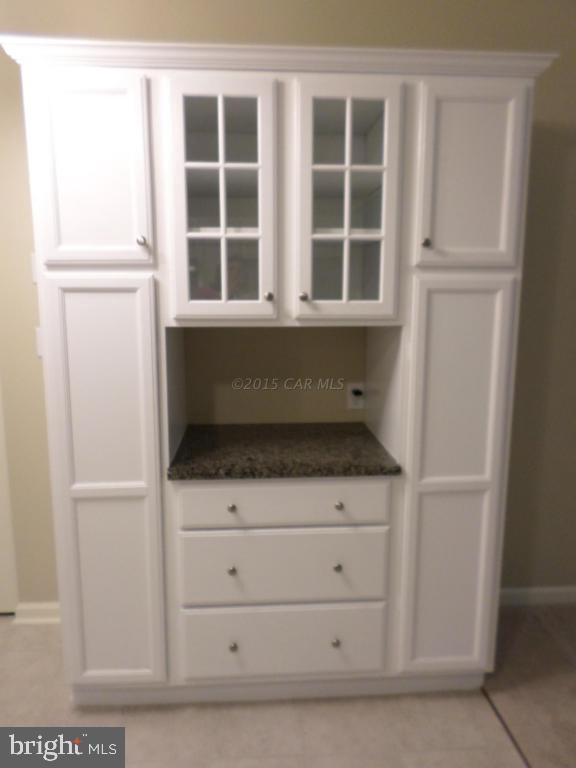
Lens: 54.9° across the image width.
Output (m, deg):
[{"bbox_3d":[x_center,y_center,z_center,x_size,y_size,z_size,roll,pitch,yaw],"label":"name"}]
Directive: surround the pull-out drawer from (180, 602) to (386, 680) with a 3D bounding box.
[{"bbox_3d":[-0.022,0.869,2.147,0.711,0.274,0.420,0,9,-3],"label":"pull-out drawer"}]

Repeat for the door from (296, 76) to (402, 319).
[{"bbox_3d":[0.186,-0.557,1.718,0.319,0.707,0.030,0,9,-3],"label":"door"}]

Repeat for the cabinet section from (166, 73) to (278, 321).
[{"bbox_3d":[-0.192,-0.554,1.696,0.314,0.707,0.030,0,9,-3],"label":"cabinet section"}]

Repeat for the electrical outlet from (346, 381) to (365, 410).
[{"bbox_3d":[0.300,0.056,2.427,0.072,0.116,0.012,0,9,-3],"label":"electrical outlet"}]

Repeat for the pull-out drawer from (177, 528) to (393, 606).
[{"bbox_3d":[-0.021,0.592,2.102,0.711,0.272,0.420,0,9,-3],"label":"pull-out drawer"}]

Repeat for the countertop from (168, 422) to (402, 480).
[{"bbox_3d":[-0.029,0.245,2.135,0.778,0.038,0.609,0,9,-3],"label":"countertop"}]

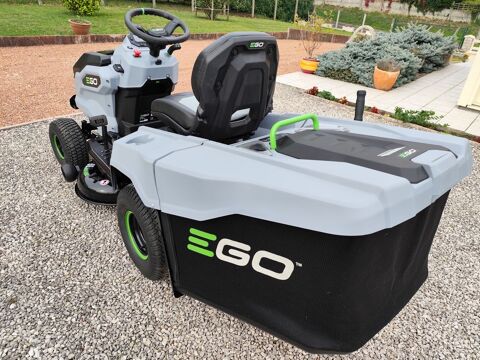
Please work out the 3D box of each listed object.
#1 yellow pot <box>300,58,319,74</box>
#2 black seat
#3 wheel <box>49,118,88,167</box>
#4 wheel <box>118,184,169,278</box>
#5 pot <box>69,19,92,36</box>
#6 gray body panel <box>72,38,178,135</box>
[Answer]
[{"bbox_3d":[1.286,-2.119,5.950,0.347,0.240,0.347,3,29,0],"label":"yellow pot"},{"bbox_3d":[-0.144,-0.441,1.495,0.484,0.500,0.541,-19,37,-34],"label":"black seat"},{"bbox_3d":[-1.295,-0.269,2.420,0.159,0.385,0.385,-24,40,-39],"label":"wheel"},{"bbox_3d":[-0.416,0.239,1.558,0.218,0.471,0.471,-19,37,-34],"label":"wheel"},{"bbox_3d":[-3.657,-3.512,7.350,0.460,0.314,0.460,3,29,-1],"label":"pot"},{"bbox_3d":[-0.782,-0.733,2.253,0.490,0.561,0.969,-19,37,-34],"label":"gray body panel"}]

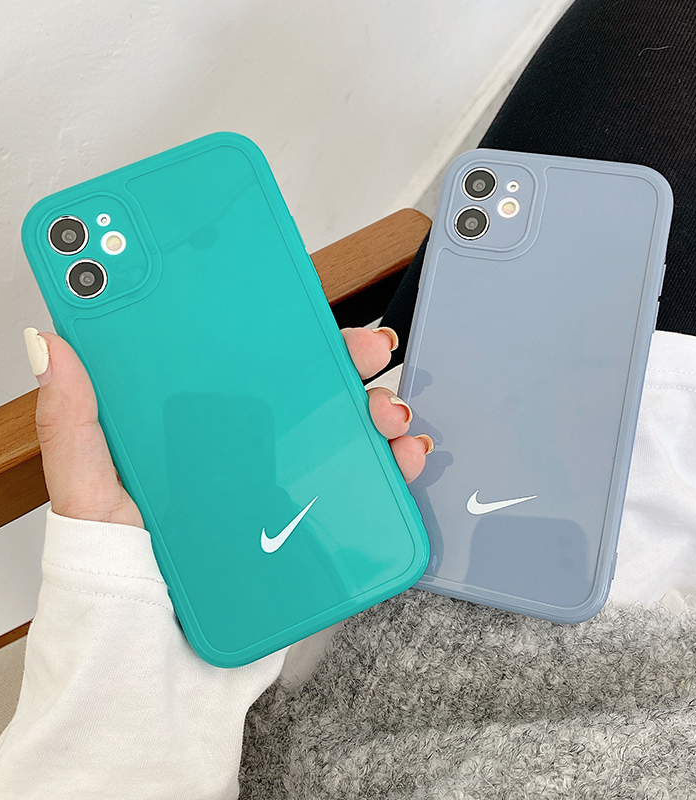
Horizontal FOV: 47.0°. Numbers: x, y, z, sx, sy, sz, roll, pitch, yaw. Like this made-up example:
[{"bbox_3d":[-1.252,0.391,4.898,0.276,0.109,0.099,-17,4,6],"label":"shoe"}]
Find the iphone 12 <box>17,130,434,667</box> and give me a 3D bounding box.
[{"bbox_3d":[-0.037,-0.002,0.248,0.080,0.012,0.154,-23,88,-8],"label":"iphone 12"}]

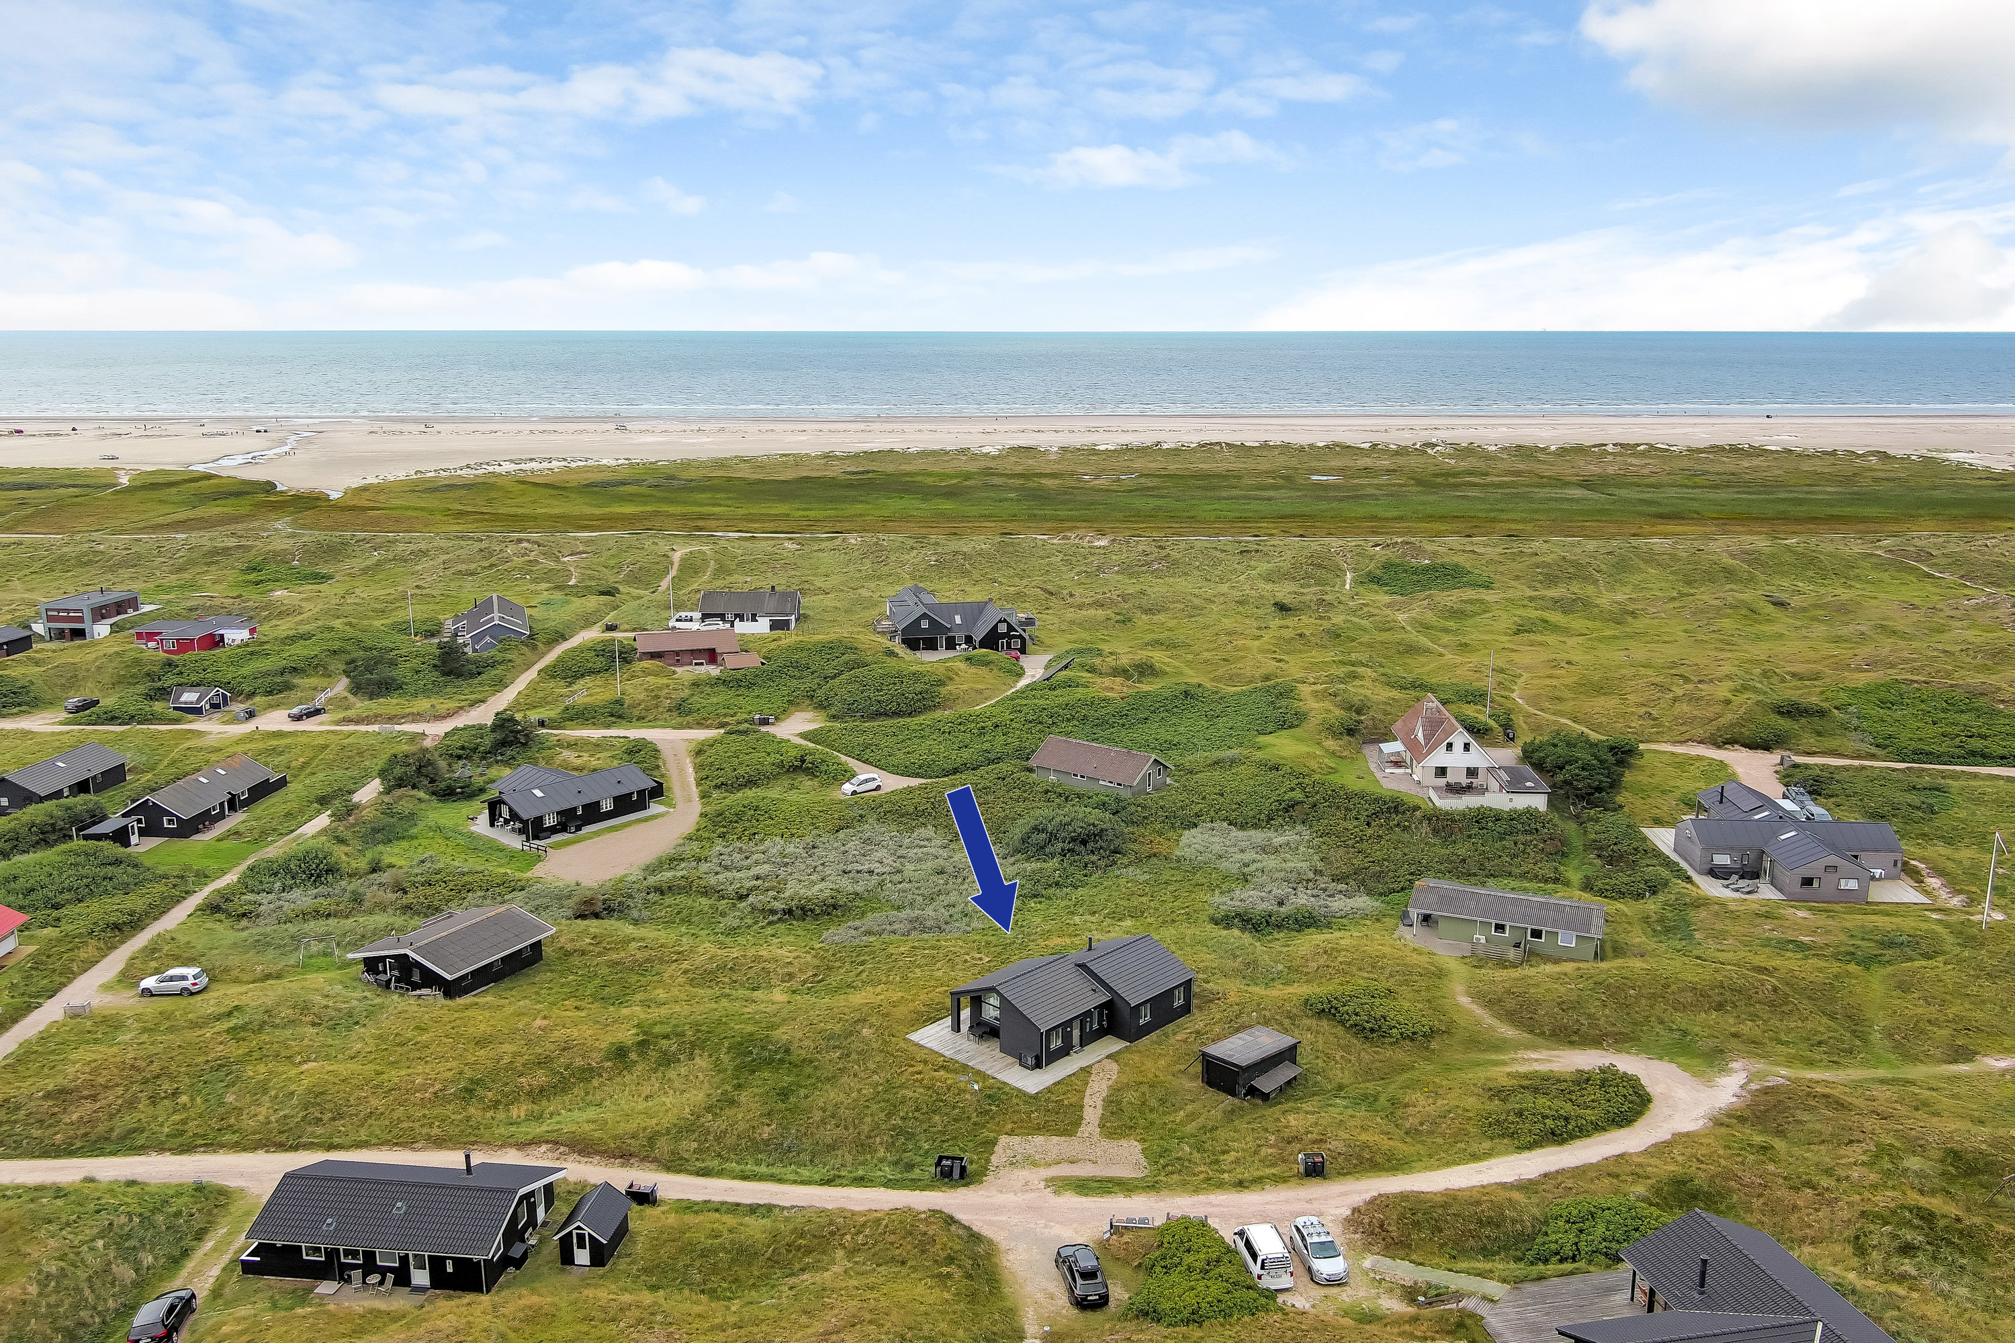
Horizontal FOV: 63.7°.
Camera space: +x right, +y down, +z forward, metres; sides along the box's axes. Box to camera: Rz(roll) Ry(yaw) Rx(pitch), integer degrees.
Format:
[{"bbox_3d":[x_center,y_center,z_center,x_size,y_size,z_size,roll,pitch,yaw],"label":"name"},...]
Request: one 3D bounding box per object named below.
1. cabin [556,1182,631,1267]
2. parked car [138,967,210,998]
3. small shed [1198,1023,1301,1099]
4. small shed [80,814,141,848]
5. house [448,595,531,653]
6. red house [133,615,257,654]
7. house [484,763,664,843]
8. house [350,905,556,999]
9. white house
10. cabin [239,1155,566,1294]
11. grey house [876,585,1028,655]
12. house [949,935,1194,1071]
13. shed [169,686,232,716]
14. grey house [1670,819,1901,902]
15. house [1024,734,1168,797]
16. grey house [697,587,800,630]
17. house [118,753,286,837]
[{"bbox_3d":[-21.398,28.676,84.090,2.740,2.670,3.870,1,12,7],"label":"cabin"},{"bbox_3d":[-59.617,22.195,115.969,4.500,1.670,1.890,0,12,1],"label":"parked car"},{"bbox_3d":[15.588,24.612,101.605,5.560,2.320,4.300,-11,16,-41],"label":"small shed"},{"bbox_3d":[-79.720,14.760,144.490,2.600,2.350,4.350,1,12,5],"label":"small shed"},{"bbox_3d":[-77.680,-7.280,243.830,10.800,4.700,23.700,-4,13,-17],"label":"house"},{"bbox_3d":[-118.820,-5.429,236.830,16.450,3.550,12.390,0,12,0],"label":"red house"},{"bbox_3d":[-43.220,11.770,158.200,11.600,4.100,16.300,10,16,40],"label":"house"},{"bbox_3d":[-40.365,20.063,118.705,10.200,3.400,10.100,7,14,28],"label":"house"},{"bbox_3d":[47.480,8.170,171.740,13.000,6.500,24.200,1,12,3],"label":"white house"},{"bbox_3d":[-32.350,28.720,87.710,13.600,4.300,9.650,2,12,8],"label":"cabin"},{"bbox_3d":[-8.140,-7.690,240.950,19.500,6.700,24.000,-2,12,-9],"label":"grey house"},{"bbox_3d":[4.483,21.298,108.418,9.890,4.570,13.370,11,16,42],"label":"house"},{"bbox_3d":[-96.133,3.219,194.189,5.000,2.800,5.600,3,12,12],"label":"shed"},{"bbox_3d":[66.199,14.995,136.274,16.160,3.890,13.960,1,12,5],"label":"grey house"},{"bbox_3d":[9.456,9.477,163.365,12.750,4.100,6.970,9,15,38],"label":"house"},{"bbox_3d":[-39.400,-9.670,249.290,14.600,5.100,11.000,0,12,0],"label":"grey house"},{"bbox_3d":[-78.401,11.738,158.408,7.050,4.040,17.180,1,12,5],"label":"house"}]

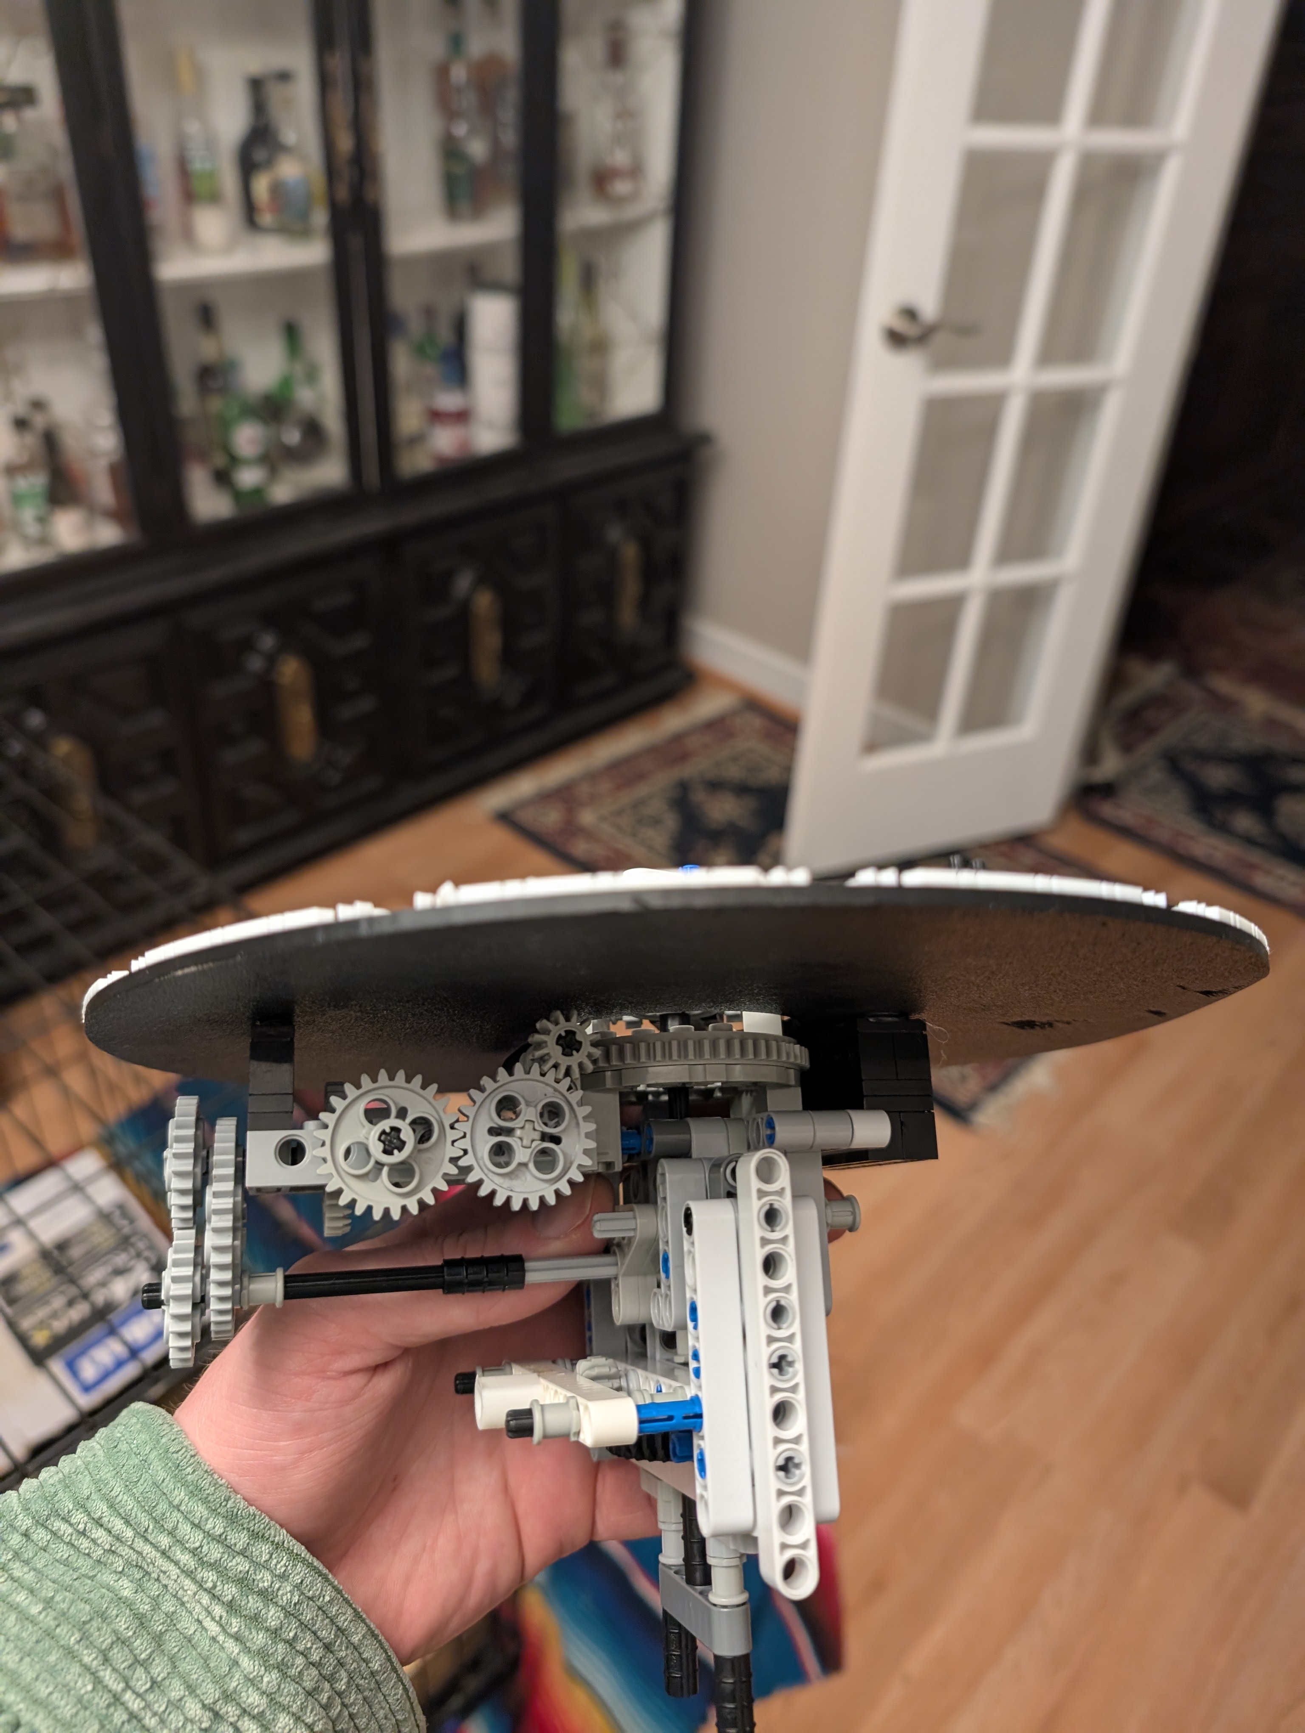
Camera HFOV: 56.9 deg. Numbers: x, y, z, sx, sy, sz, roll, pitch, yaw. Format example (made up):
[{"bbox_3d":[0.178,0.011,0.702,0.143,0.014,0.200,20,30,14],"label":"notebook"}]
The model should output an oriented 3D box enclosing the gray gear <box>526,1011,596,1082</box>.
[{"bbox_3d":[-0.016,0.034,0.223,0.013,0.008,0.013,2,75,-16],"label":"gray gear"}]

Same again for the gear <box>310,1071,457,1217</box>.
[{"bbox_3d":[-0.046,0.048,0.210,0.025,0.008,0.025,2,75,-16],"label":"gear"}]

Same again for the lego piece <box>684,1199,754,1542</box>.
[{"bbox_3d":[0.011,0.088,0.214,0.008,0.007,0.055,2,75,-16],"label":"lego piece"}]

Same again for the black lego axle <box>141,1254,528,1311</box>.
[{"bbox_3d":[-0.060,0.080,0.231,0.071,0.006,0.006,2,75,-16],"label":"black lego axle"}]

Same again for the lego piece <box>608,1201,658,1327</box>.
[{"bbox_3d":[-0.003,0.079,0.238,0.004,0.023,0.024,2,75,-16],"label":"lego piece"}]

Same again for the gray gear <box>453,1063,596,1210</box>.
[{"bbox_3d":[-0.023,0.049,0.216,0.025,0.008,0.025,2,75,-16],"label":"gray gear"}]

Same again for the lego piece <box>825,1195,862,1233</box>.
[{"bbox_3d":[0.037,0.070,0.244,0.008,0.007,0.007,2,75,-16],"label":"lego piece"}]

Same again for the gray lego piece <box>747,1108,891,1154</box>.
[{"bbox_3d":[0.034,0.053,0.241,0.024,0.015,0.007,2,75,-16],"label":"gray lego piece"}]

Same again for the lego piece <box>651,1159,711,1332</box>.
[{"bbox_3d":[0.005,0.074,0.238,0.008,0.016,0.032,2,75,-16],"label":"lego piece"}]

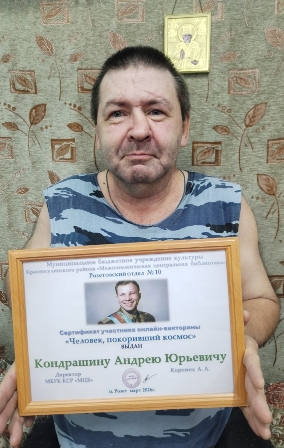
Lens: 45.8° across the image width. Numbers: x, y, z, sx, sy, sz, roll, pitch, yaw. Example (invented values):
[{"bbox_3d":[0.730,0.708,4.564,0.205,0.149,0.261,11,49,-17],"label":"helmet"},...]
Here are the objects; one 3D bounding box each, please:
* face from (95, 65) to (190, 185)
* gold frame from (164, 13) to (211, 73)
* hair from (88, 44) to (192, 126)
[{"bbox_3d":[0.002,-0.166,0.588,0.165,0.187,0.140,2,13,3],"label":"face"},{"bbox_3d":[0.106,-0.419,0.785,0.105,0.130,0.015,2,12,7],"label":"gold frame"},{"bbox_3d":[0.001,-0.241,0.634,0.178,0.155,0.190,2,13,3],"label":"hair"}]

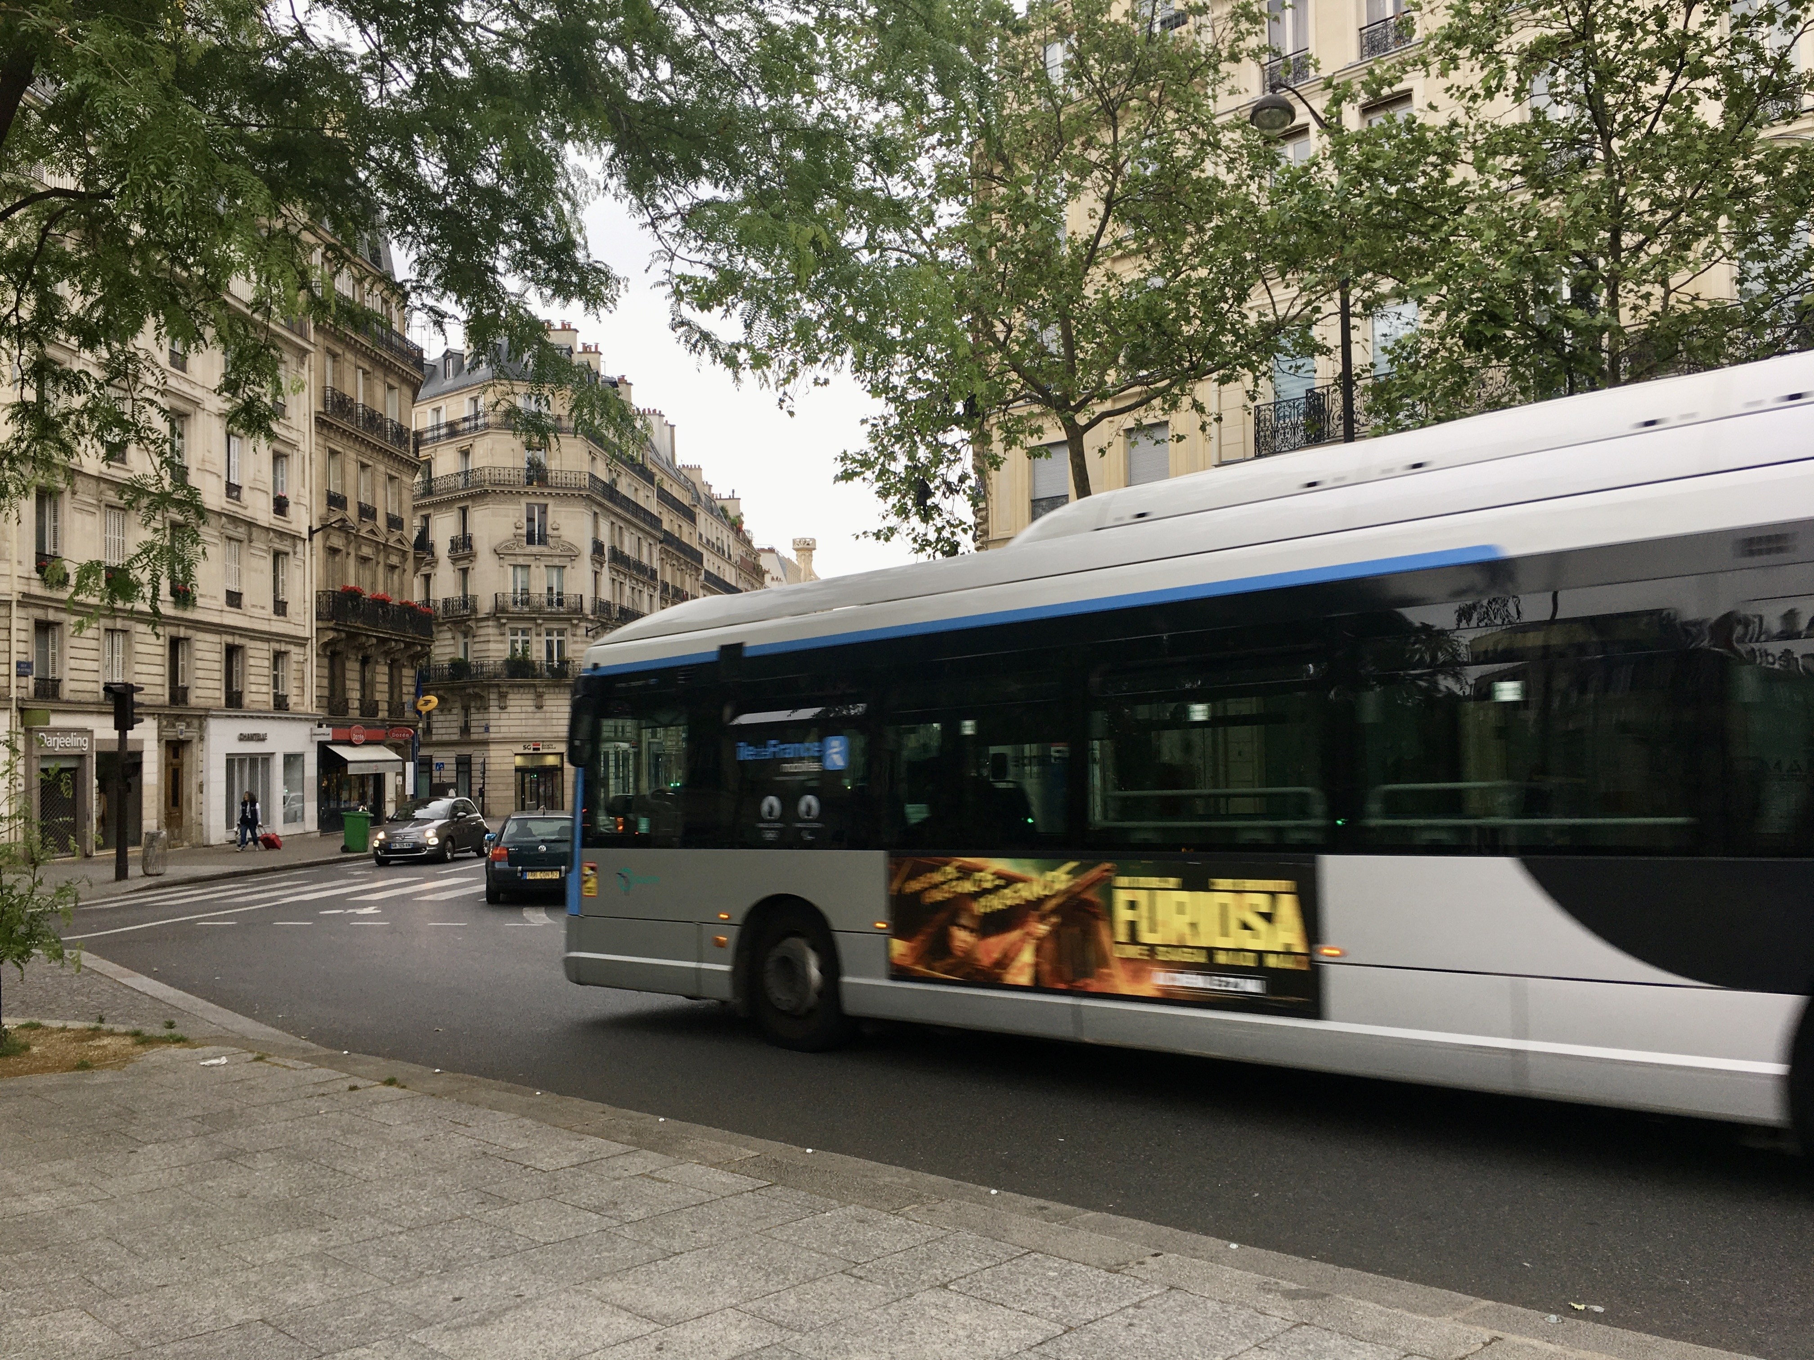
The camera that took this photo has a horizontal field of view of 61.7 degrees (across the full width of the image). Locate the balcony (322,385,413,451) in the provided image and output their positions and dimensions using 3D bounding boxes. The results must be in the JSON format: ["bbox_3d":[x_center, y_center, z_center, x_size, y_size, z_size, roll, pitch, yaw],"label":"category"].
[{"bbox_3d":[-19.250,-9.200,54.350,0.400,1.000,7.700,-1,-2,2],"label":"balcony"}]

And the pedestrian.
[{"bbox_3d":[-18.186,3.898,41.933,0.580,1.670,0.420,-1,-2,9],"label":"pedestrian"}]

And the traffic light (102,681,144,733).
[{"bbox_3d":[-14.530,0.500,28.200,0.600,0.900,0.350,1,-3,-41],"label":"traffic light"}]

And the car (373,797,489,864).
[{"bbox_3d":[-10.912,3.437,35.053,1.650,1.490,3.570,-1,-2,4],"label":"car"}]

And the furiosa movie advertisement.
[{"bbox_3d":[0.888,1.280,7.872,2.770,0.730,0.030,-6,-5,44],"label":"furiosa movie advertisement"}]

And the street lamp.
[{"bbox_3d":[5.119,-2.413,18.965,1.680,9.700,0.580,1,-3,-41],"label":"street lamp"}]

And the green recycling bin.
[{"bbox_3d":[-14.340,3.955,39.671,0.760,1.080,0.600,-1,-2,-15],"label":"green recycling bin"}]

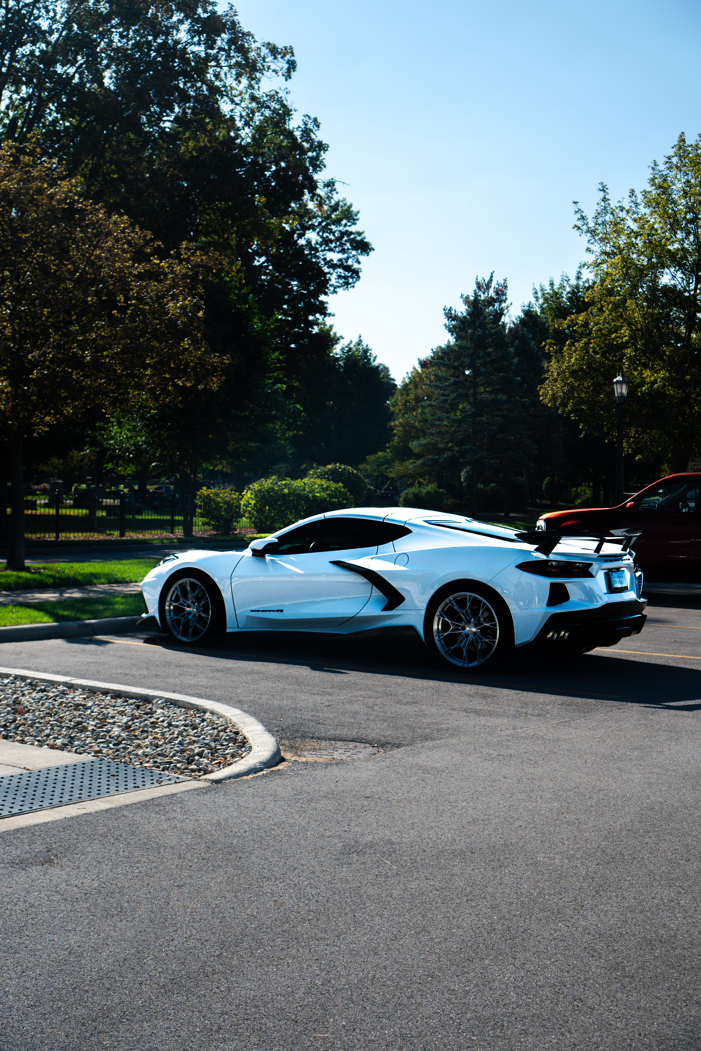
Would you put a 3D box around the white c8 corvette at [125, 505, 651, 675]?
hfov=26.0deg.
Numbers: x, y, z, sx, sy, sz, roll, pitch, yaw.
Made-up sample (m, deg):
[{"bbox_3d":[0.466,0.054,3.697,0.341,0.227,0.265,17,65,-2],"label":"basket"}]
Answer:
[{"bbox_3d":[0.232,0.456,12.940,4.640,1.235,1.950,2,2,34],"label":"white c8 corvette"}]

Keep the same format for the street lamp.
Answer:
[{"bbox_3d":[7.314,-1.846,40.944,0.450,4.580,0.450,1,1,10],"label":"street lamp"}]

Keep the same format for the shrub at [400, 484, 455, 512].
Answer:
[{"bbox_3d":[3.800,-1.230,74.980,2.800,1.636,2.400,0,1,3],"label":"shrub"}]

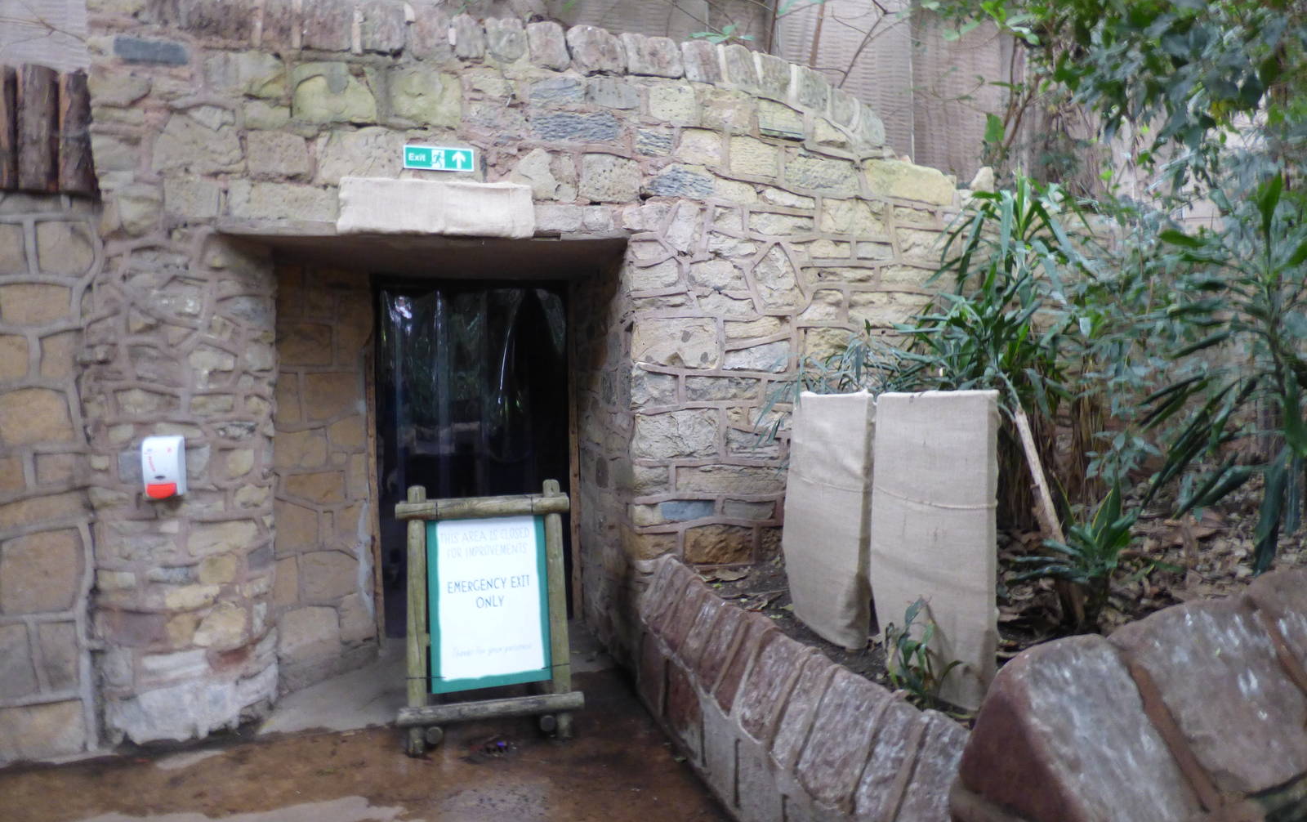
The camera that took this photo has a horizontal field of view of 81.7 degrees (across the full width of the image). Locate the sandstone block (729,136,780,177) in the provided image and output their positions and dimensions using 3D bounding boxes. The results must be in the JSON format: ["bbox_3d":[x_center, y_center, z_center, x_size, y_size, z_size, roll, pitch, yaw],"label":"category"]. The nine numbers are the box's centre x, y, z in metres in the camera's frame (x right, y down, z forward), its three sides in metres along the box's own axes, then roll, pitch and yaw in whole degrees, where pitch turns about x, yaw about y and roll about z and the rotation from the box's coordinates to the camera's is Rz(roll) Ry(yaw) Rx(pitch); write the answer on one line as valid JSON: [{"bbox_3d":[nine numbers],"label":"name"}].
[{"bbox_3d":[0.456,-1.221,3.688,0.275,0.171,0.150,-1,2,-23],"label":"sandstone block"}]

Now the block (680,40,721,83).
[{"bbox_3d":[0.186,-1.627,3.600,0.188,0.185,0.200,-1,2,-18],"label":"block"}]

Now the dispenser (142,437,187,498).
[{"bbox_3d":[-1.959,0.224,3.027,0.120,0.240,0.115,-1,1,-16],"label":"dispenser"}]

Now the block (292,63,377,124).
[{"bbox_3d":[-1.385,-1.361,3.312,0.338,0.236,0.140,-1,1,-14],"label":"block"}]

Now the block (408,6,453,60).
[{"bbox_3d":[-1.005,-1.666,3.428,0.181,0.220,0.200,-1,1,-14],"label":"block"}]

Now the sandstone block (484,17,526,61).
[{"bbox_3d":[-0.671,-1.643,3.429,0.181,0.194,0.200,-1,2,-10],"label":"sandstone block"}]

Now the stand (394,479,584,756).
[{"bbox_3d":[-0.686,0.789,3.171,0.720,0.970,0.520,-1,1,-12],"label":"stand"}]

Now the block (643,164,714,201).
[{"bbox_3d":[0.108,-1.093,3.680,0.349,0.147,0.130,-1,1,-15],"label":"block"}]

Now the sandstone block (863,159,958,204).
[{"bbox_3d":[1.381,-1.268,4.295,0.624,0.231,0.240,-2,1,-23],"label":"sandstone block"}]

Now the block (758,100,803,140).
[{"bbox_3d":[0.585,-1.415,3.735,0.255,0.149,0.150,-1,2,-23],"label":"block"}]

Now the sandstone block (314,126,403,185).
[{"bbox_3d":[-1.295,-1.105,3.361,0.349,0.241,0.200,-1,1,-14],"label":"sandstone block"}]

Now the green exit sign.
[{"bbox_3d":[-0.947,-1.115,3.341,0.300,0.100,0.012,-1,1,-11],"label":"green exit sign"}]

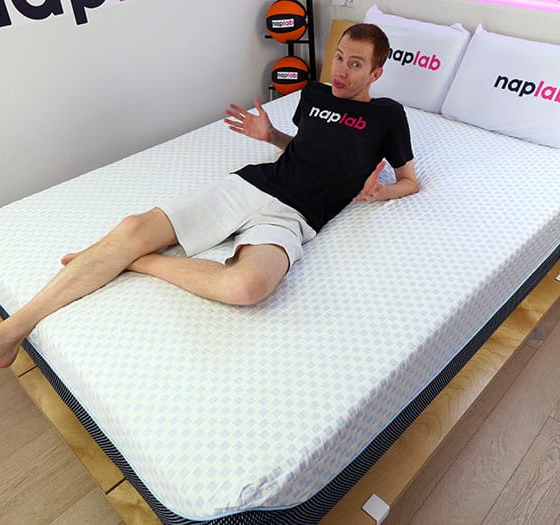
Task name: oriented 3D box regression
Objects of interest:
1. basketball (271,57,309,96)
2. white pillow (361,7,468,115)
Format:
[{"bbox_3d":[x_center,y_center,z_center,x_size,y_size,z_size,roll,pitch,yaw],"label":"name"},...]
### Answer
[{"bbox_3d":[0.065,-1.138,2.960,0.226,0.226,0.226,0,38,1],"label":"basketball"},{"bbox_3d":[0.631,-1.052,2.478,0.610,0.430,0.160,31,32,34],"label":"white pillow"}]

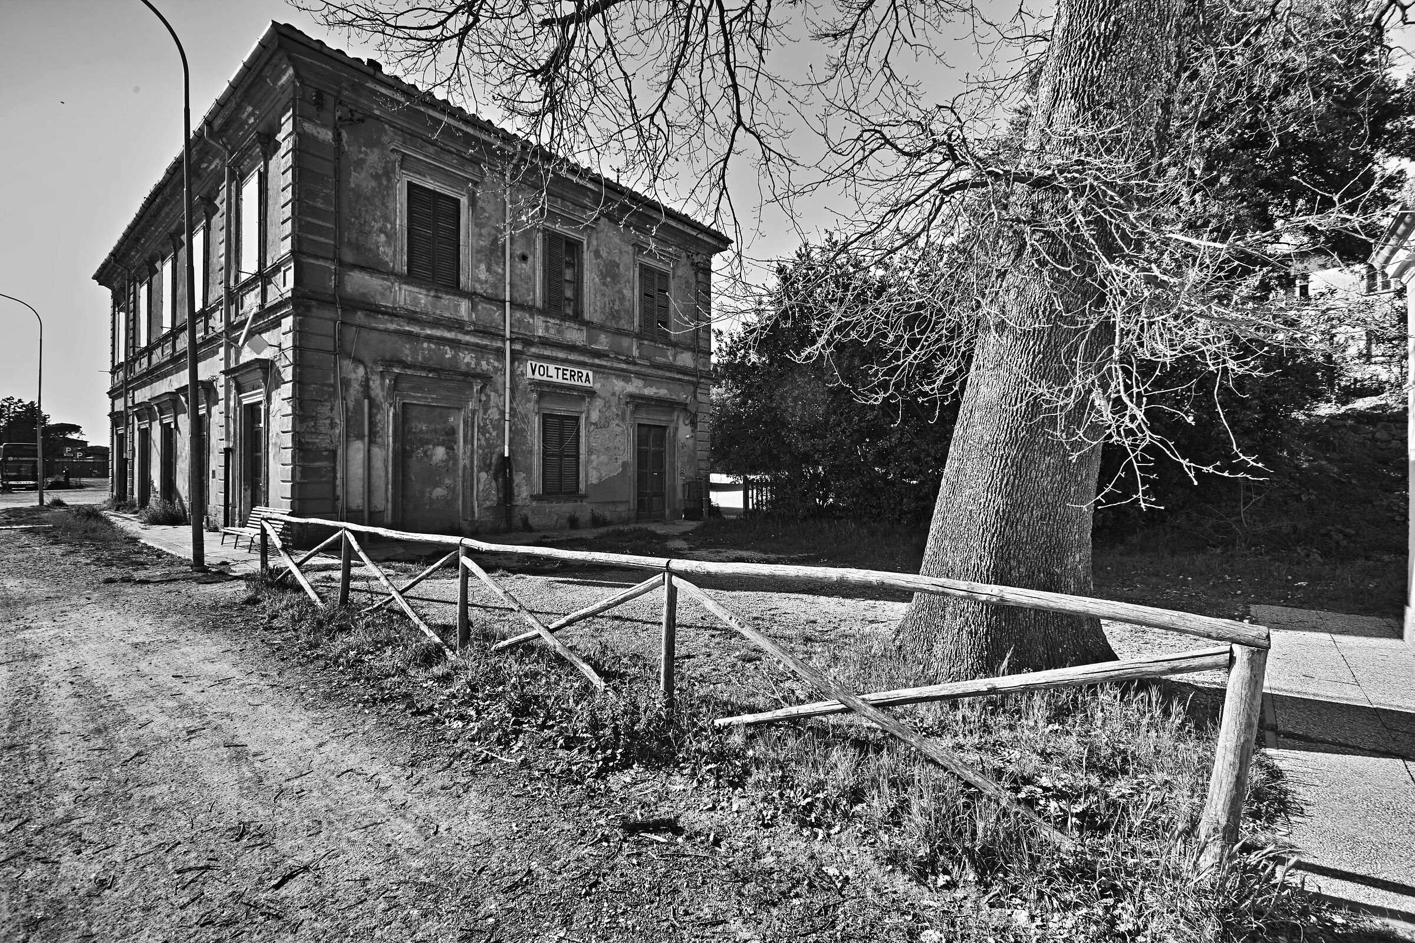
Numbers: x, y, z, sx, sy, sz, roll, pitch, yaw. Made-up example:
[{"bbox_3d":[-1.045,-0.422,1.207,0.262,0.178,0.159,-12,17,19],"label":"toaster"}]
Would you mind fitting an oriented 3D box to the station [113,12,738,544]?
[{"bbox_3d":[-12.691,-3.577,23.037,23.863,10.093,13.624,1,1,39],"label":"station"}]

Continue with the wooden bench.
[{"bbox_3d":[-8.693,1.076,11.280,1.928,0.769,0.680,1,1,39],"label":"wooden bench"}]

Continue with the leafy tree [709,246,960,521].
[{"bbox_3d":[5.229,-3.545,22.976,9.600,10.421,8.000,1,0,0],"label":"leafy tree"}]

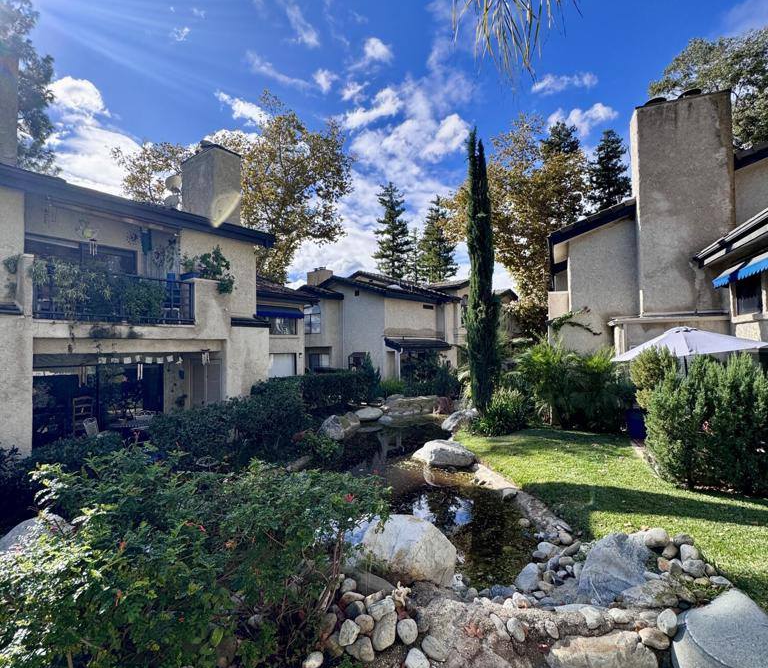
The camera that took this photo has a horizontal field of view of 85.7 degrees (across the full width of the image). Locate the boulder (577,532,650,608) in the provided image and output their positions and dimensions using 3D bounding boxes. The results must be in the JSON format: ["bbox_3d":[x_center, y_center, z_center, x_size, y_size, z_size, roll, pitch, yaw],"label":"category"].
[{"bbox_3d":[1.804,1.846,3.284,0.530,0.400,0.430,0,-1,0],"label":"boulder"}]

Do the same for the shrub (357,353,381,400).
[{"bbox_3d":[-0.560,1.551,14.972,0.870,1.700,0.870,0,-1,0],"label":"shrub"}]

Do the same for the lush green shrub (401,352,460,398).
[{"bbox_3d":[1.752,1.545,15.572,2.200,1.750,1.800,0,-1,0],"label":"lush green shrub"}]

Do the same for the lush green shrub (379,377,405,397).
[{"bbox_3d":[0.272,1.932,14.963,0.950,0.750,0.850,0,-1,0],"label":"lush green shrub"}]

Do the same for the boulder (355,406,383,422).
[{"bbox_3d":[-0.423,2.171,11.258,0.760,0.360,0.650,0,-1,0],"label":"boulder"}]

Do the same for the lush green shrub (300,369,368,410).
[{"bbox_3d":[-1.777,1.899,14.865,2.400,1.300,1.200,0,-1,0],"label":"lush green shrub"}]

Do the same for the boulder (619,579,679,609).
[{"bbox_3d":[2.147,2.099,3.358,0.450,0.180,0.330,0,-1,0],"label":"boulder"}]

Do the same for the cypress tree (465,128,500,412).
[{"bbox_3d":[2.735,-1.684,11.537,0.980,8.000,0.950,0,-1,0],"label":"cypress tree"}]

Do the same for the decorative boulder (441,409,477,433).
[{"bbox_3d":[1.889,2.115,10.459,0.720,0.500,1.150,-1,-2,42],"label":"decorative boulder"}]

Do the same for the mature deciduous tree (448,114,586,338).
[{"bbox_3d":[6.524,-4.048,20.085,6.900,12.700,6.500,0,-1,0],"label":"mature deciduous tree"}]

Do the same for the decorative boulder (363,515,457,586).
[{"bbox_3d":[0.218,1.909,3.682,0.820,0.470,0.620,0,-1,0],"label":"decorative boulder"}]

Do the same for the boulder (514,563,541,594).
[{"bbox_3d":[1.172,1.993,3.381,0.220,0.210,0.200,0,-1,0],"label":"boulder"}]

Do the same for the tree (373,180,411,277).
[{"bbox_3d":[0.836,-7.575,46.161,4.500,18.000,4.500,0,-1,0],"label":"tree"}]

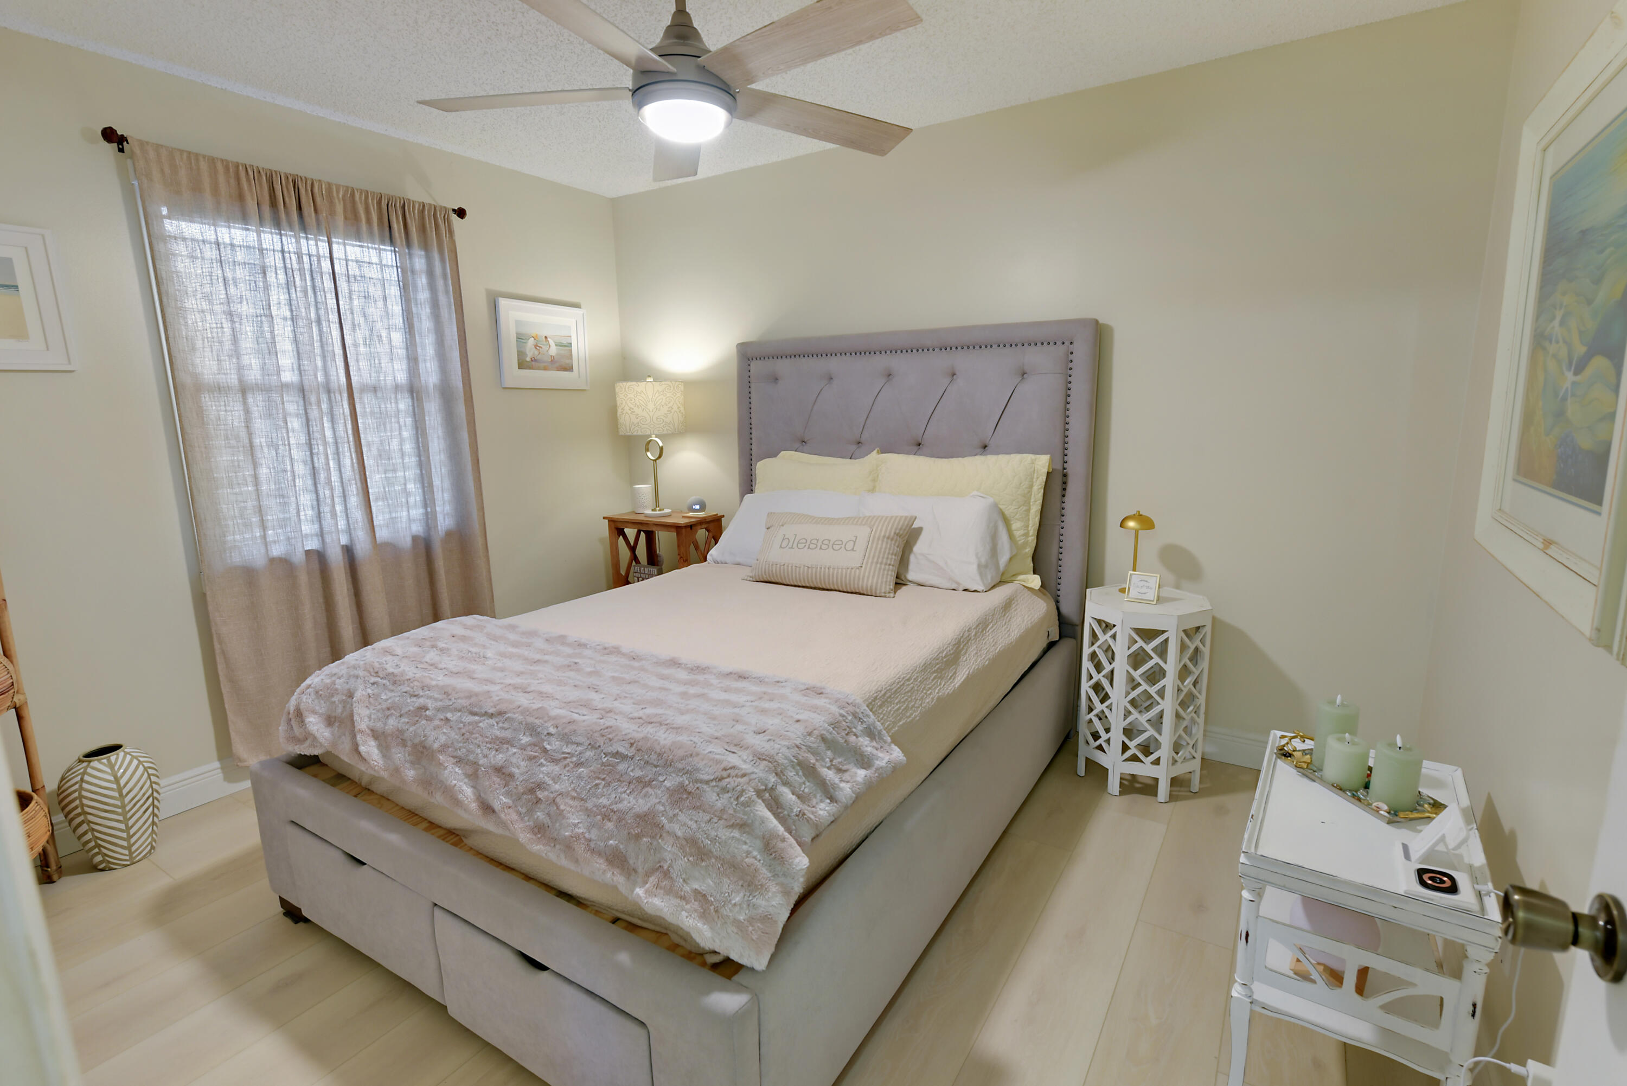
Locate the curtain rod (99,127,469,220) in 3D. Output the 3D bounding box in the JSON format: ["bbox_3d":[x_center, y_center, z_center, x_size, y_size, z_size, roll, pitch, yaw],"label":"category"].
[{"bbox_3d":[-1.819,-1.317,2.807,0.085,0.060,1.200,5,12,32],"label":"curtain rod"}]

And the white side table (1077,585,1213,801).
[{"bbox_3d":[1.175,0.517,2.747,0.394,0.653,0.394,3,11,21],"label":"white side table"}]

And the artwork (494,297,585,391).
[{"bbox_3d":[-1.309,-0.955,3.744,0.028,0.401,0.520,5,12,32],"label":"artwork"}]

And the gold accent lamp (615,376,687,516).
[{"bbox_3d":[-0.810,-0.489,3.913,0.335,0.705,0.335,-1,10,0],"label":"gold accent lamp"}]

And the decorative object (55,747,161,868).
[{"bbox_3d":[-2.154,0.808,2.366,0.238,0.353,0.238,5,12,32],"label":"decorative object"}]

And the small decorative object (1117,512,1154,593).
[{"bbox_3d":[1.162,0.031,2.769,0.117,0.296,0.117,5,12,32],"label":"small decorative object"}]

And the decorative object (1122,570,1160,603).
[{"bbox_3d":[1.138,0.157,2.650,0.102,0.101,0.020,7,0,39],"label":"decorative object"}]

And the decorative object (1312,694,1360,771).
[{"bbox_3d":[1.158,0.417,1.705,0.077,0.158,0.077,5,12,32],"label":"decorative object"}]

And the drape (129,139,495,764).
[{"bbox_3d":[-1.784,-0.312,2.994,0.080,2.075,1.087,5,12,32],"label":"drape"}]

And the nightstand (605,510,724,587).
[{"bbox_3d":[-0.751,0.257,3.997,0.550,0.793,0.320,5,12,32],"label":"nightstand"}]

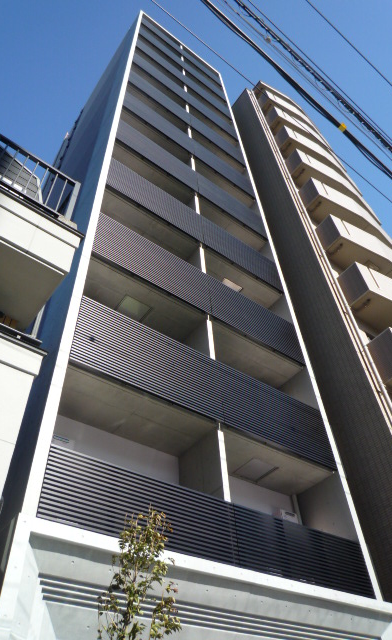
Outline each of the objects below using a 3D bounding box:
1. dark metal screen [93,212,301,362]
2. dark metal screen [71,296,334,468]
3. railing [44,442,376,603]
[{"bbox_3d":[0.276,-0.554,10.707,5.850,1.480,0.140,27,-55,-26],"label":"dark metal screen"},{"bbox_3d":[0.421,1.341,8.616,5.850,1.480,0.120,27,-55,-26],"label":"dark metal screen"},{"bbox_3d":[0.556,3.099,6.675,5.850,0.900,0.110,27,-55,-26],"label":"railing"}]

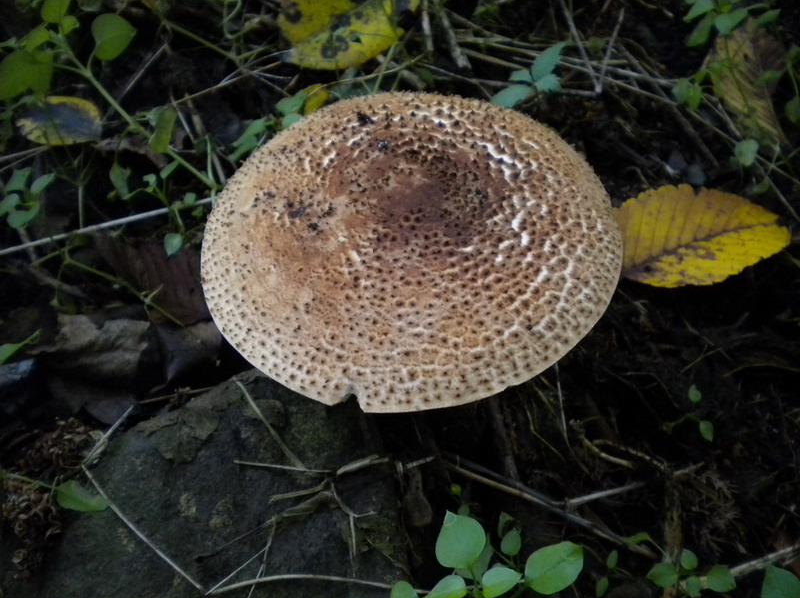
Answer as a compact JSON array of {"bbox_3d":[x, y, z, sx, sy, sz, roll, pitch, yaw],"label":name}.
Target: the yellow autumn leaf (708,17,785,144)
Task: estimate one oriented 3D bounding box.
[{"bbox_3d":[0.188,-0.119,0.441,0.042,0.014,0.093,-5,62,6],"label":"yellow autumn leaf"}]

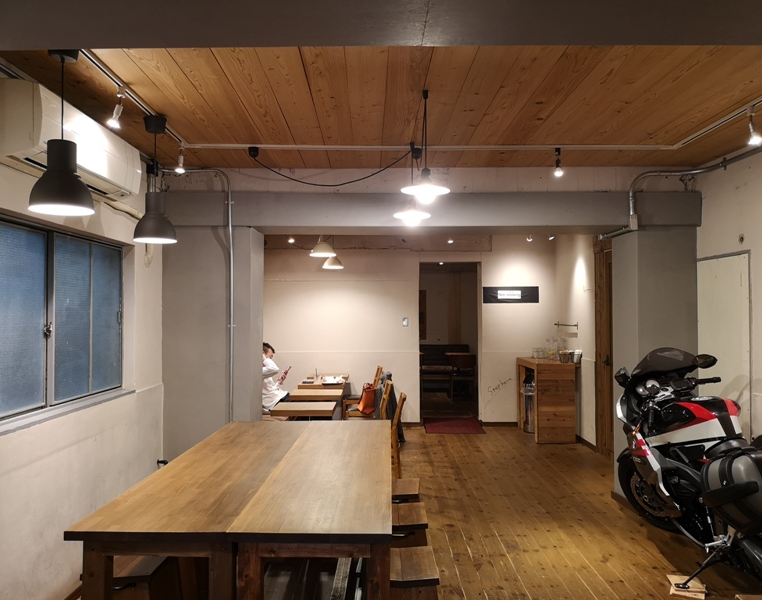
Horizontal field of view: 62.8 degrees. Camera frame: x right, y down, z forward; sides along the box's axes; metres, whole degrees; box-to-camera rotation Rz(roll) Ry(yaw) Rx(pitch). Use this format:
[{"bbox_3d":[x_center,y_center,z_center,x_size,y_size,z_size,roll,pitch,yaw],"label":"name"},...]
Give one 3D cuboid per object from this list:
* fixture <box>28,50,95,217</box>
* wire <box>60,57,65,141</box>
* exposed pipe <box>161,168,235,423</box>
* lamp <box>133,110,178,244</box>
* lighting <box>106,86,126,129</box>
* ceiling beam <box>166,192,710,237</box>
[{"bbox_3d":[-1.201,-0.660,2.353,0.220,0.665,0.220,0,-1,-1],"label":"fixture"},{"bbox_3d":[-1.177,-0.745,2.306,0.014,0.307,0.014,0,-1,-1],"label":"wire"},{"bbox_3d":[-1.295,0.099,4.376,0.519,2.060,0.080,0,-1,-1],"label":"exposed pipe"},{"bbox_3d":[-1.192,-0.642,3.297,0.220,0.666,0.220,0,-1,-1],"label":"lamp"},{"bbox_3d":[-1.239,-0.902,2.918,0.078,0.185,0.060,0,-1,-1],"label":"lighting"},{"bbox_3d":[0.364,-0.656,4.773,3.899,0.267,0.517,0,-1,-1],"label":"ceiling beam"}]

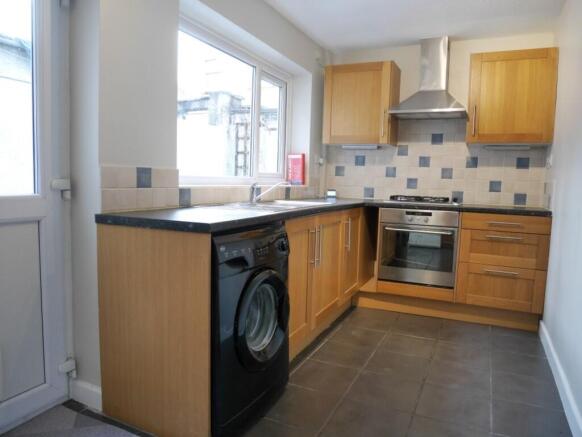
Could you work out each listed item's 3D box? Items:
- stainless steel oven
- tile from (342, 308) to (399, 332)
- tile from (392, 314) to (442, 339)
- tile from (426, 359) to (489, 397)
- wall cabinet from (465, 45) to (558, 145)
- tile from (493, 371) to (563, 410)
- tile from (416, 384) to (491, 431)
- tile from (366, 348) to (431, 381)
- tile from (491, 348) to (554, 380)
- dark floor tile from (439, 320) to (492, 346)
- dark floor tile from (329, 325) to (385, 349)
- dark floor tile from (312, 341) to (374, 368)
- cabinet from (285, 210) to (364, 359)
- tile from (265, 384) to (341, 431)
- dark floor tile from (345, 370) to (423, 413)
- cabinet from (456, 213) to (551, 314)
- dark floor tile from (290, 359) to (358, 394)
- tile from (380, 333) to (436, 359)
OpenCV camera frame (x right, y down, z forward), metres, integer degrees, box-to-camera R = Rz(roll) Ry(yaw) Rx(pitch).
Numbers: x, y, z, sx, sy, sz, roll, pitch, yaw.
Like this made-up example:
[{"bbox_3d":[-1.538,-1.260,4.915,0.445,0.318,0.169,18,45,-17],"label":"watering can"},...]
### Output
[{"bbox_3d":[1.113,0.219,3.445,0.597,0.597,0.570,3,5,26],"label":"stainless steel oven"},{"bbox_3d":[0.646,0.817,3.183,0.335,0.010,0.342,4,5,26],"label":"tile"},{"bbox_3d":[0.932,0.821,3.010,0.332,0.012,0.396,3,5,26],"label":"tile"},{"bbox_3d":[0.952,0.902,2.293,0.335,0.010,0.342,4,5,26],"label":"tile"},{"bbox_3d":[1.784,-0.964,3.312,0.600,0.712,0.324,4,5,23],"label":"wall cabinet"},{"bbox_3d":[1.252,0.922,2.160,0.335,0.010,0.342,4,5,26],"label":"tile"},{"bbox_3d":[0.784,0.903,1.940,0.332,0.012,0.333,3,5,26],"label":"tile"},{"bbox_3d":[0.650,0.882,2.432,0.335,0.010,0.342,4,5,26],"label":"tile"},{"bbox_3d":[1.361,0.873,2.402,0.308,0.012,0.333,3,5,26],"label":"tile"},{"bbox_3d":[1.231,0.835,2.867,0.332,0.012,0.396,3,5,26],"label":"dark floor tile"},{"bbox_3d":[0.472,0.830,2.827,0.338,0.012,0.333,3,5,26],"label":"dark floor tile"},{"bbox_3d":[0.328,0.852,2.527,0.338,0.012,0.333,3,5,26],"label":"dark floor tile"},{"bbox_3d":[0.041,0.312,2.851,0.560,0.760,1.540,4,5,23],"label":"cabinet"},{"bbox_3d":[0.040,0.896,1.928,0.338,0.012,0.333,3,5,26],"label":"tile"},{"bbox_3d":[0.498,0.905,2.120,0.335,0.010,0.342,4,5,26],"label":"dark floor tile"},{"bbox_3d":[1.661,0.301,3.209,0.586,0.699,0.570,3,5,26],"label":"cabinet"},{"bbox_3d":[0.196,0.885,2.261,0.335,0.010,0.342,4,5,26],"label":"dark floor tile"},{"bbox_3d":[0.774,0.845,2.682,0.332,0.012,0.333,3,5,26],"label":"tile"}]

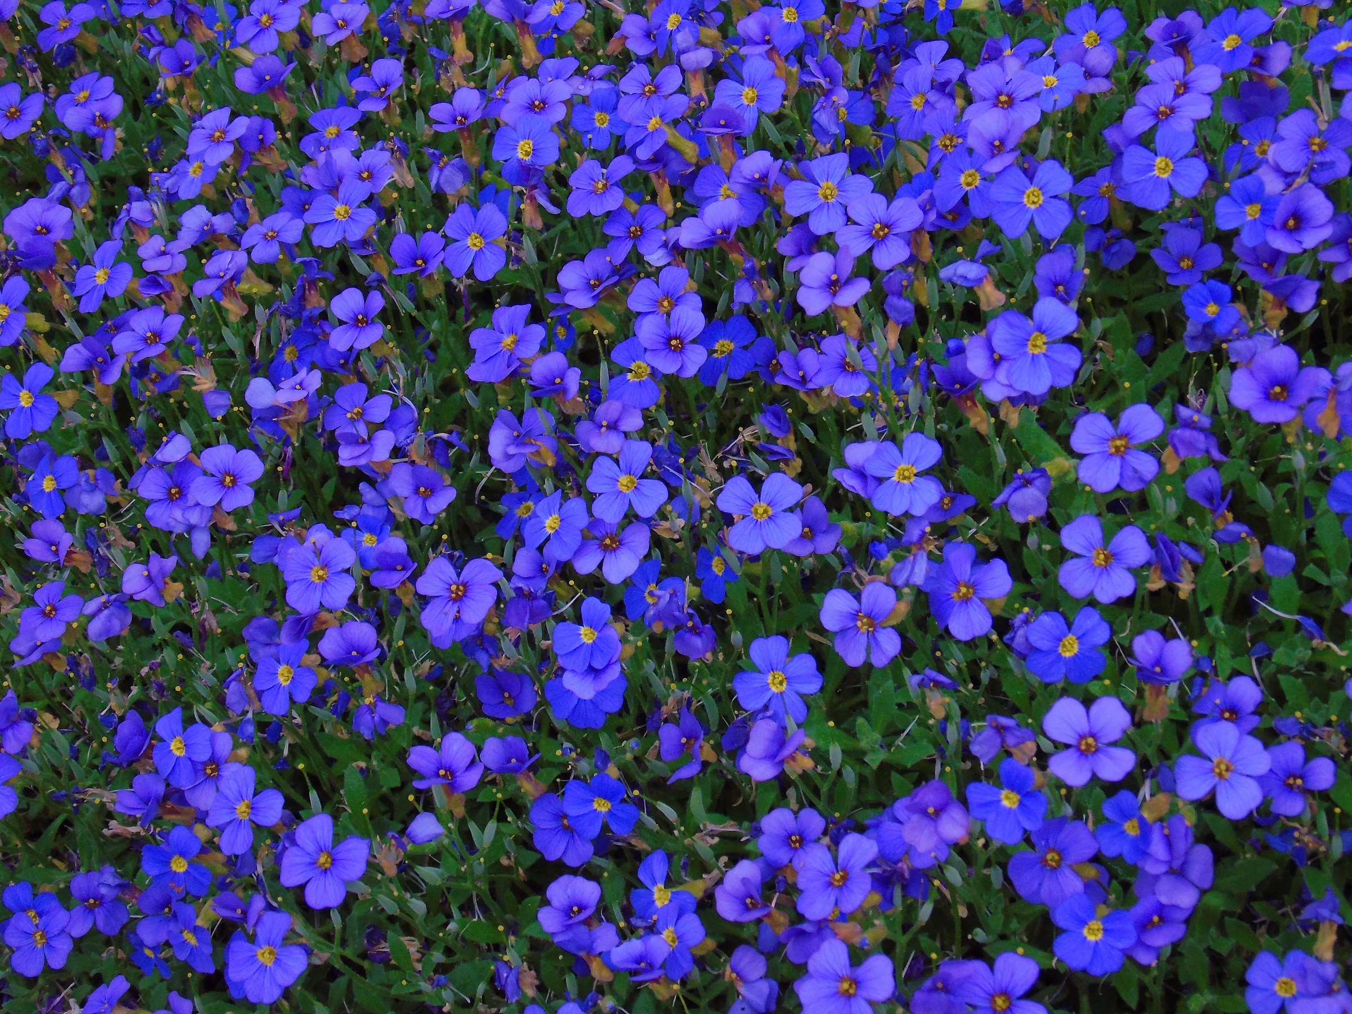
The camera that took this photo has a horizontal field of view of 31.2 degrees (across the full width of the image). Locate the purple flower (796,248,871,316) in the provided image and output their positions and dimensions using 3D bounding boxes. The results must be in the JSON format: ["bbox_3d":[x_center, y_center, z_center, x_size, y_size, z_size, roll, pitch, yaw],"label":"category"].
[{"bbox_3d":[0.042,-0.059,0.647,0.021,0.009,0.021,0,65,25],"label":"purple flower"}]

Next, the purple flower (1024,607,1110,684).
[{"bbox_3d":[0.092,0.033,0.573,0.021,0.008,0.019,0,71,9],"label":"purple flower"}]

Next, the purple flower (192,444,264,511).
[{"bbox_3d":[-0.118,-0.008,0.640,0.019,0.008,0.019,0,66,-3],"label":"purple flower"}]

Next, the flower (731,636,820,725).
[{"bbox_3d":[0.025,0.043,0.598,0.022,0.009,0.022,0,77,5],"label":"flower"}]

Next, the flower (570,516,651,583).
[{"bbox_3d":[-0.018,0.013,0.653,0.021,0.009,0.021,0,62,-2],"label":"flower"}]

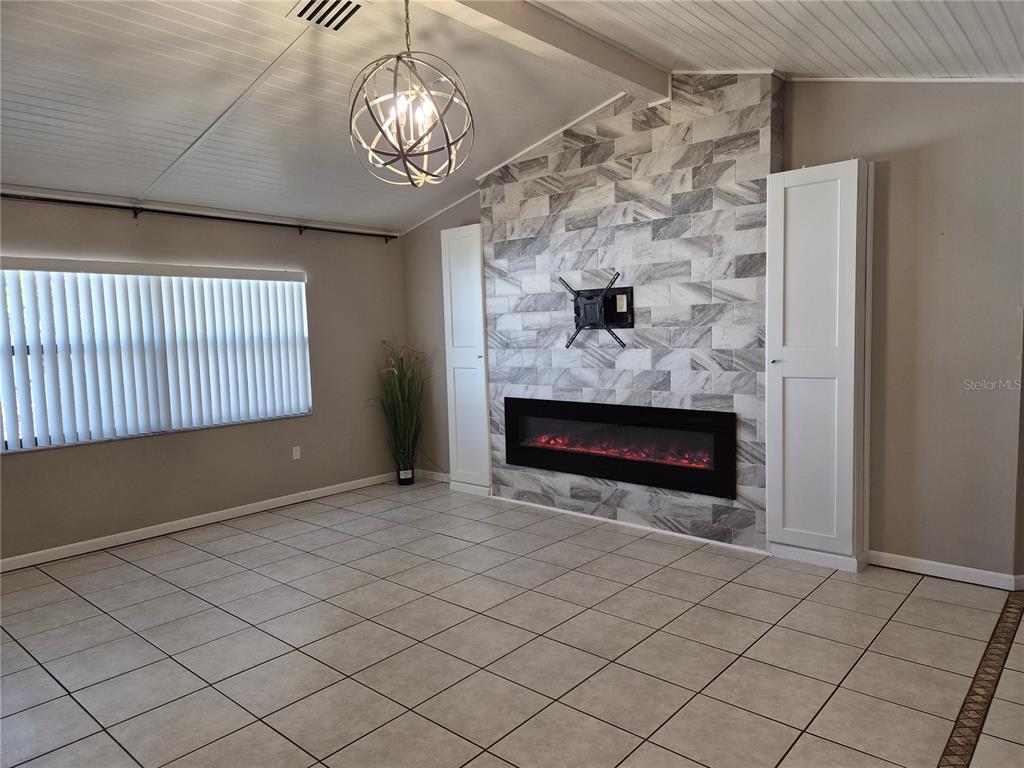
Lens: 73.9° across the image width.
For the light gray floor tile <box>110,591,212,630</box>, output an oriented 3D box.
[{"bbox_3d":[-1.906,1.231,3.722,0.402,0.010,0.402,3,6,41],"label":"light gray floor tile"}]

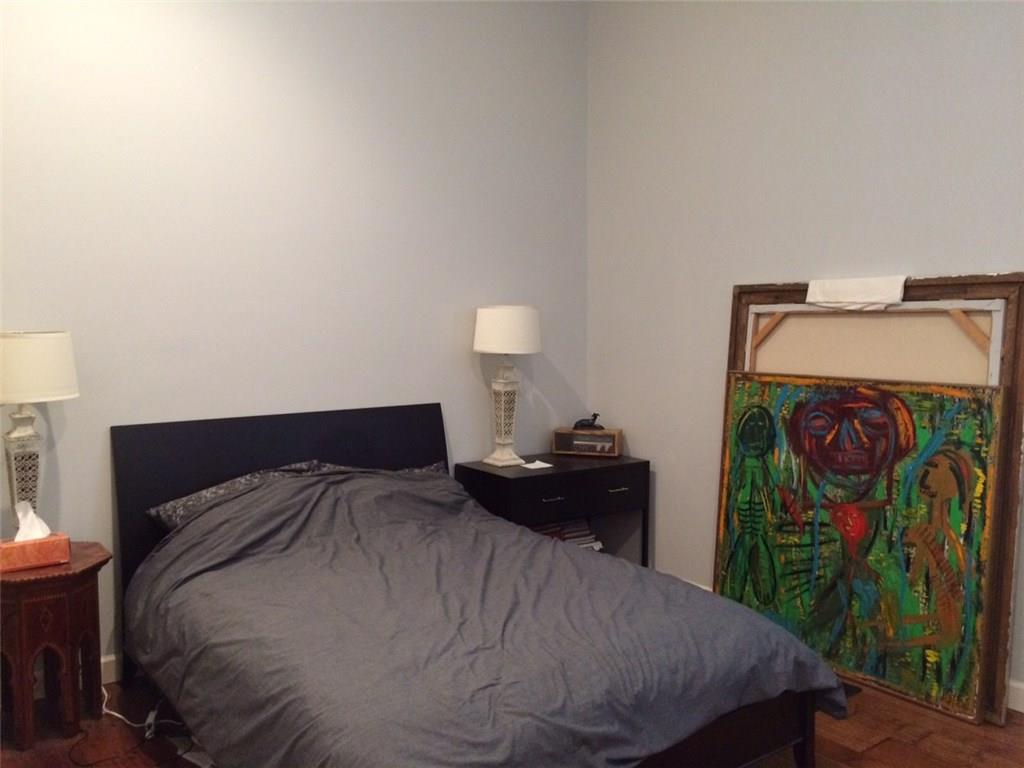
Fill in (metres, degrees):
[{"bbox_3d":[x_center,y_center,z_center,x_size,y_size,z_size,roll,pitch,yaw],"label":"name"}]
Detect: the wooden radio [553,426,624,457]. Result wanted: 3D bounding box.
[{"bbox_3d":[0.427,0.328,4.821,0.367,0.135,0.162,1,4,15],"label":"wooden radio"}]

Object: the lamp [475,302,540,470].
[{"bbox_3d":[-0.019,0.010,4.495,0.356,0.819,0.356,0,4,0],"label":"lamp"}]

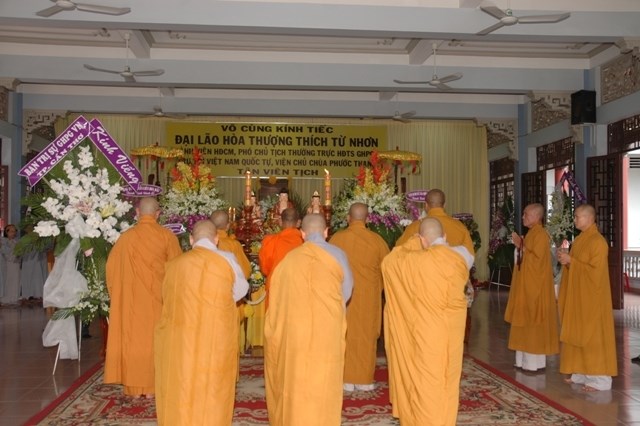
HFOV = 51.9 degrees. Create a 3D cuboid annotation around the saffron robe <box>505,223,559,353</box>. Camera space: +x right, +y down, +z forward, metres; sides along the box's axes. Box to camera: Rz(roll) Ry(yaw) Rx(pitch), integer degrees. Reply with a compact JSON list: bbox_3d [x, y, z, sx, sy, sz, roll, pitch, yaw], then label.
[{"bbox_3d":[2.135,0.773,6.625,0.500,1.334,0.500,0,-2,5],"label":"saffron robe"}]

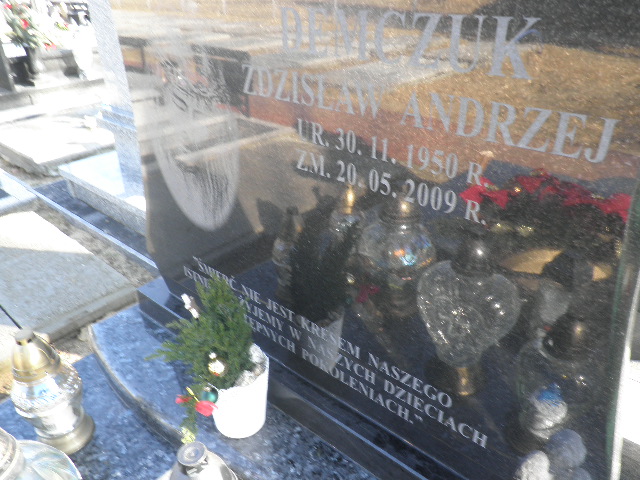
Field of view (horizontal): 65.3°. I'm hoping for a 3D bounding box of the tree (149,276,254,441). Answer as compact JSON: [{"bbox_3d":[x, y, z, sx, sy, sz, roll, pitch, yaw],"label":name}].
[{"bbox_3d":[-0.191,0.215,0.878,0.173,0.326,0.199,22,38,36],"label":"tree"}]

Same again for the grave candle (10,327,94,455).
[{"bbox_3d":[-0.517,0.282,0.952,0.124,0.278,0.124,22,38,36],"label":"grave candle"}]

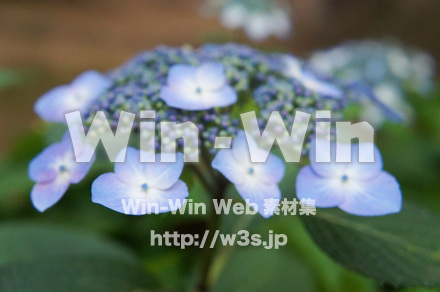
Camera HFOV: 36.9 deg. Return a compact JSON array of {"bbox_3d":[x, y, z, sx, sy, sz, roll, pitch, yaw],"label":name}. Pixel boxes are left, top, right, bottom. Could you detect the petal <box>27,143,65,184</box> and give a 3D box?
[{"bbox_3d":[-0.081,0.009,0.305,0.021,0.018,0.005,-36,-30,17],"label":"petal"}]

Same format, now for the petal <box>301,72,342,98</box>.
[{"bbox_3d":[0.049,-0.031,0.326,0.027,0.005,0.021,4,34,-44],"label":"petal"}]

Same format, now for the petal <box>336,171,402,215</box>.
[{"bbox_3d":[0.063,0.020,0.277,0.029,0.020,0.005,-4,-26,-12],"label":"petal"}]

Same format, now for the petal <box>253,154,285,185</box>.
[{"bbox_3d":[0.019,0.008,0.250,0.011,0.013,0.005,5,-25,-4],"label":"petal"}]

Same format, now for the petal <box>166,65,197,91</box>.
[{"bbox_3d":[-0.017,-0.033,0.310,0.015,0.005,0.021,-1,41,-1],"label":"petal"}]

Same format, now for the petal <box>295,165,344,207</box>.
[{"bbox_3d":[0.038,0.015,0.248,0.019,0.018,0.005,0,-30,-8],"label":"petal"}]

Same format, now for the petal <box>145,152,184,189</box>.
[{"bbox_3d":[-0.022,0.009,0.252,0.016,0.016,0.005,-2,-30,4],"label":"petal"}]

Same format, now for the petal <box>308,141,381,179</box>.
[{"bbox_3d":[0.049,0.005,0.255,0.029,0.017,0.005,0,-30,-8],"label":"petal"}]

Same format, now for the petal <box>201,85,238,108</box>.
[{"bbox_3d":[0.000,-0.023,0.299,0.015,0.005,0.015,-12,43,-13],"label":"petal"}]

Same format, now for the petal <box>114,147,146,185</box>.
[{"bbox_3d":[-0.035,0.007,0.255,0.012,0.017,0.005,-2,-30,4],"label":"petal"}]

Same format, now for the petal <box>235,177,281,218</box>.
[{"bbox_3d":[0.016,0.018,0.245,0.014,0.017,0.005,-20,-21,-15],"label":"petal"}]

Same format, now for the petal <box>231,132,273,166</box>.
[{"bbox_3d":[0.012,0.001,0.253,0.015,0.016,0.005,0,-25,-6],"label":"petal"}]

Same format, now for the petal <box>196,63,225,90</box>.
[{"bbox_3d":[-0.005,-0.034,0.311,0.015,0.005,0.021,-7,42,-8],"label":"petal"}]

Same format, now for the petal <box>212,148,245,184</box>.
[{"bbox_3d":[0.006,0.009,0.277,0.015,0.011,0.005,38,-15,5],"label":"petal"}]

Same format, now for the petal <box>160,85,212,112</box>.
[{"bbox_3d":[-0.015,-0.022,0.298,0.025,0.005,0.015,9,42,10],"label":"petal"}]

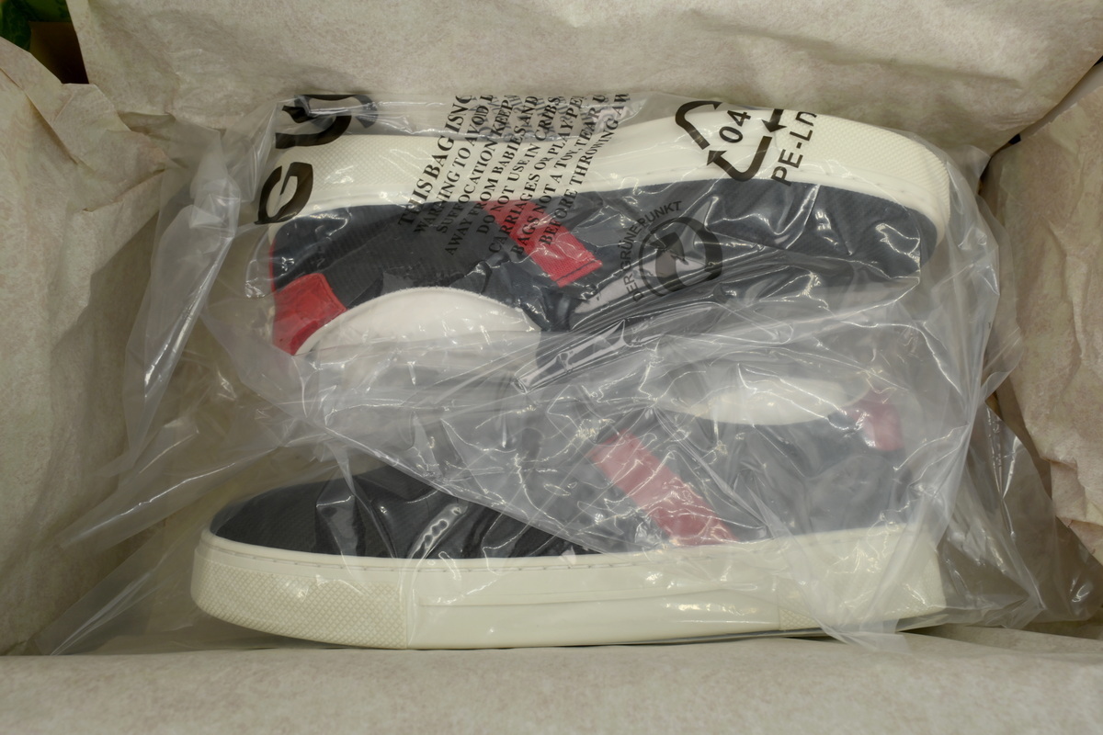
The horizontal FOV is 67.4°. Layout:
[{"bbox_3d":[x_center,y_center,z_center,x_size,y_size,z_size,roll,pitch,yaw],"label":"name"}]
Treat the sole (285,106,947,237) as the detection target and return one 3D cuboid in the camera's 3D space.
[{"bbox_3d":[0.014,-0.069,0.361,0.290,0.100,0.038,2,74,11],"label":"sole"}]

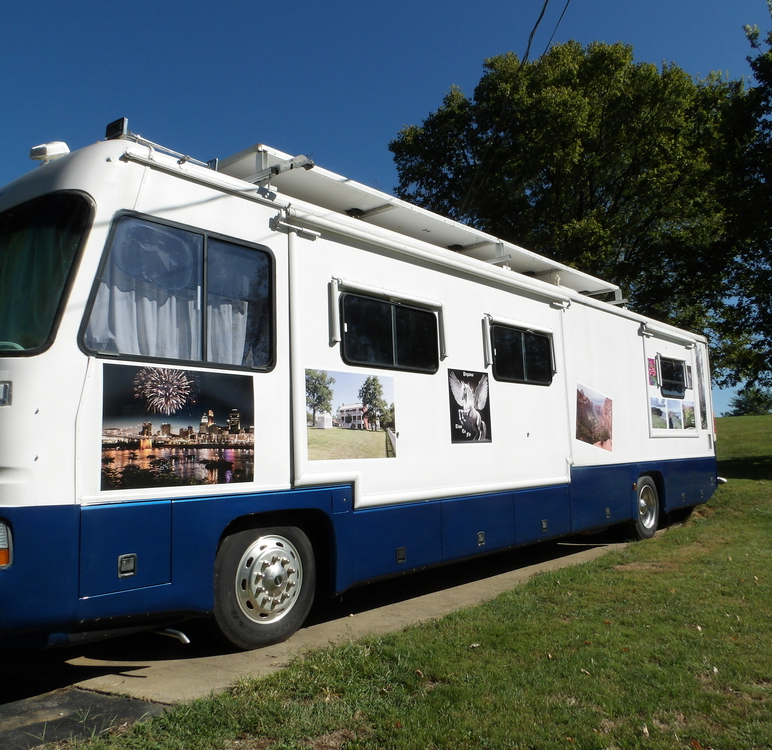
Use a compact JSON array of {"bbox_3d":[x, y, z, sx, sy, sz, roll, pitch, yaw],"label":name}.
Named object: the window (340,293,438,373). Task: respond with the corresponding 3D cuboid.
[{"bbox_3d":[0.070,-0.338,5.876,0.050,0.610,1.298,-6,-8,42],"label":"window"}]

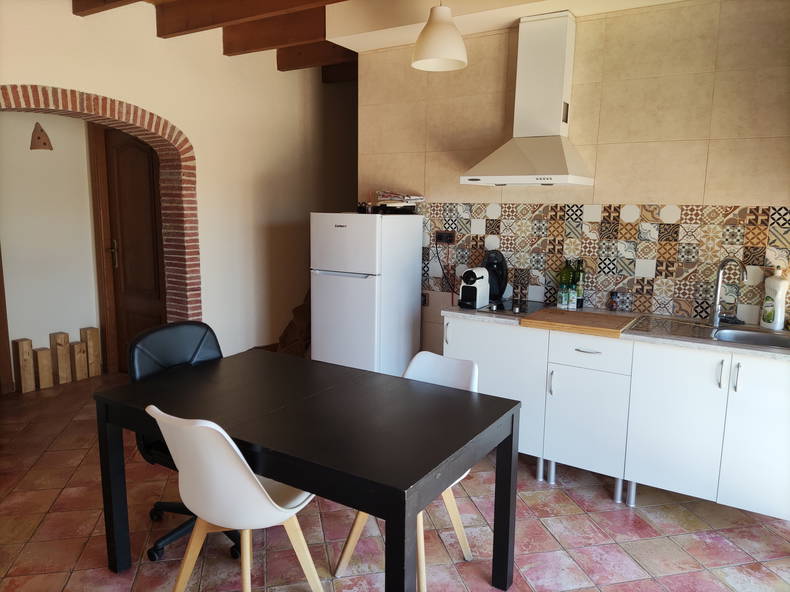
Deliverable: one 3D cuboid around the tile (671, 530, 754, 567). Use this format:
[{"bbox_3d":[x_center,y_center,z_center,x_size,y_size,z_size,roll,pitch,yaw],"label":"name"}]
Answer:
[{"bbox_3d":[1.384,1.106,2.582,0.247,0.012,0.247,-2,10,-12],"label":"tile"}]

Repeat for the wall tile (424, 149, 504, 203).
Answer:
[{"bbox_3d":[0.433,-0.750,3.748,0.545,0.326,0.010,6,11,32],"label":"wall tile"}]

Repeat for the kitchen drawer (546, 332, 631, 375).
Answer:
[{"bbox_3d":[1.063,0.245,3.057,0.398,0.170,0.450,7,11,33],"label":"kitchen drawer"}]

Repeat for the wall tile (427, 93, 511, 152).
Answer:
[{"bbox_3d":[0.440,-1.083,3.725,0.550,0.331,0.010,7,11,33],"label":"wall tile"}]

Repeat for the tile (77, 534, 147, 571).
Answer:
[{"bbox_3d":[-1.202,1.094,2.537,0.247,0.012,0.247,-2,10,-12],"label":"tile"}]

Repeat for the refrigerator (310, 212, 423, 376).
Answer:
[{"bbox_3d":[-0.175,0.157,3.921,0.505,1.396,0.530,7,11,33],"label":"refrigerator"}]

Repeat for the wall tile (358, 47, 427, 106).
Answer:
[{"bbox_3d":[-0.021,-1.452,3.936,0.545,0.336,0.010,6,11,32],"label":"wall tile"}]

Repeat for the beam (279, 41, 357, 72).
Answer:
[{"bbox_3d":[-0.544,-1.851,4.511,0.880,0.182,0.070,7,11,33],"label":"beam"}]

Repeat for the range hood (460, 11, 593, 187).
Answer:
[{"bbox_3d":[0.746,-1.071,3.232,0.600,0.915,0.475,7,11,33],"label":"range hood"}]

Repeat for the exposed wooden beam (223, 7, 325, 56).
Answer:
[{"bbox_3d":[-0.800,-1.782,4.003,0.960,0.190,0.068,6,11,32],"label":"exposed wooden beam"}]

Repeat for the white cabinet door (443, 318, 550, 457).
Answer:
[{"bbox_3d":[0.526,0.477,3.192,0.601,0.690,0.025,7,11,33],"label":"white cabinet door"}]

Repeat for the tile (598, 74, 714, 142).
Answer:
[{"bbox_3d":[1.356,-0.971,3.108,0.546,0.327,0.010,6,11,32],"label":"tile"}]

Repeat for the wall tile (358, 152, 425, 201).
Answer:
[{"bbox_3d":[-0.021,-0.814,4.073,0.545,0.320,0.010,7,11,33],"label":"wall tile"}]

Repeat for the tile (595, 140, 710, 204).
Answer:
[{"bbox_3d":[1.353,-0.646,3.161,0.546,0.326,0.010,6,11,32],"label":"tile"}]

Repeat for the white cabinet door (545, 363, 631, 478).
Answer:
[{"bbox_3d":[0.945,0.611,2.936,0.396,0.514,0.018,6,11,32],"label":"white cabinet door"}]

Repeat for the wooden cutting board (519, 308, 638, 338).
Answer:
[{"bbox_3d":[0.926,0.136,3.001,0.482,0.039,0.332,7,11,33],"label":"wooden cutting board"}]

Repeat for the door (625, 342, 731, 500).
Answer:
[{"bbox_3d":[1.280,0.564,2.708,0.396,0.684,0.018,6,11,32],"label":"door"}]

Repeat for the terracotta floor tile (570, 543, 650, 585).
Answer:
[{"bbox_3d":[0.886,1.116,2.464,0.247,0.012,0.247,-1,9,-12],"label":"terracotta floor tile"}]

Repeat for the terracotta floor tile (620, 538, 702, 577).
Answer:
[{"bbox_3d":[1.128,1.110,2.517,0.247,0.012,0.247,-1,9,-12],"label":"terracotta floor tile"}]

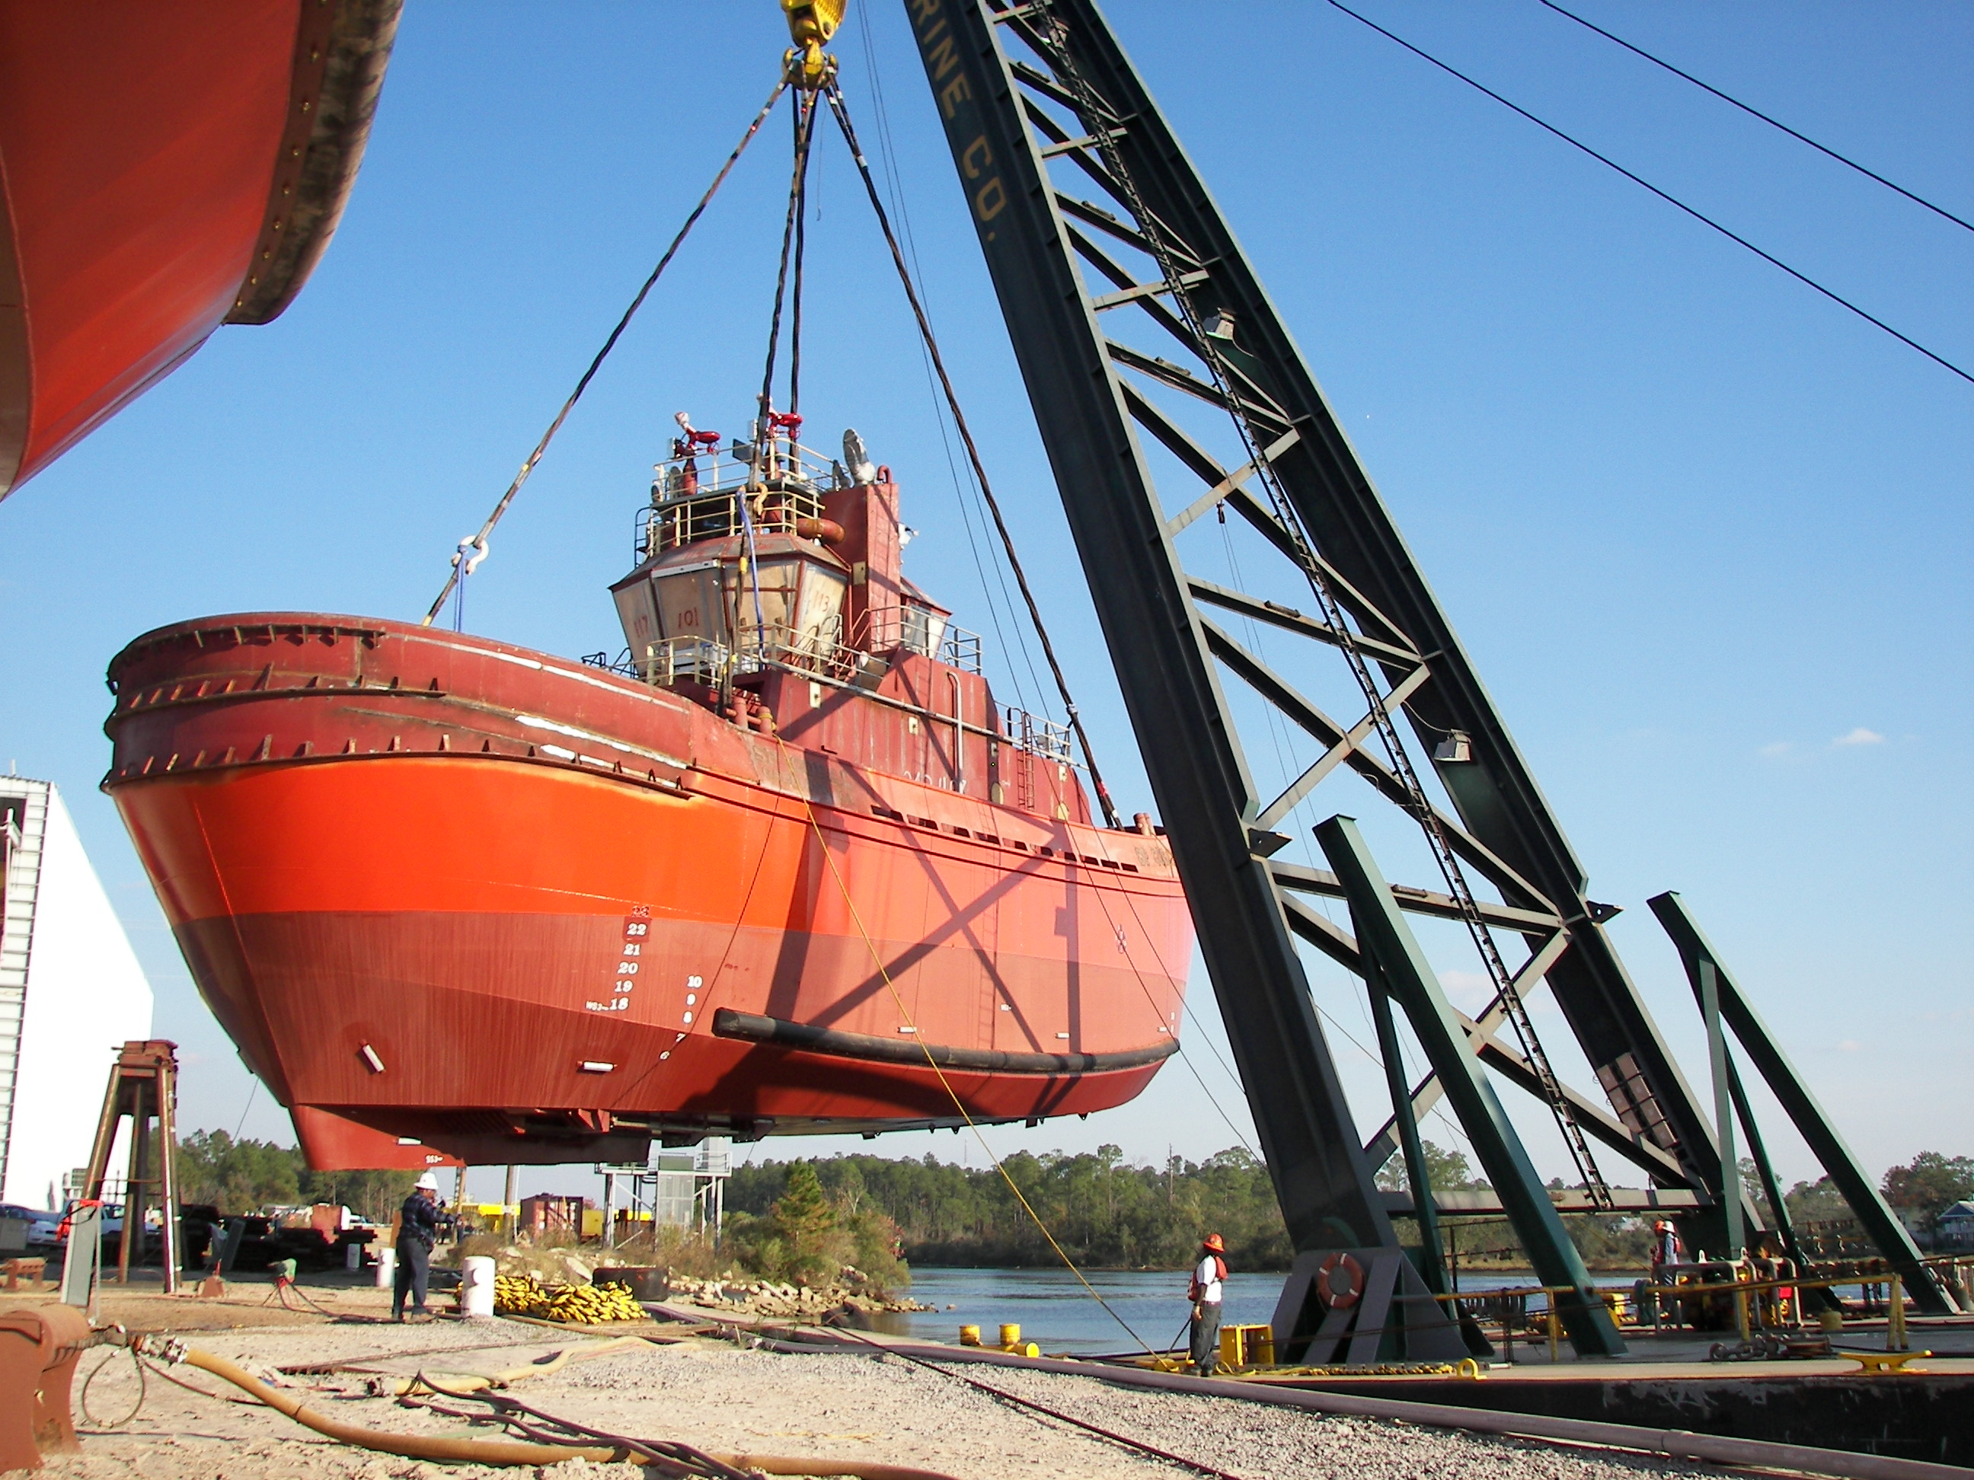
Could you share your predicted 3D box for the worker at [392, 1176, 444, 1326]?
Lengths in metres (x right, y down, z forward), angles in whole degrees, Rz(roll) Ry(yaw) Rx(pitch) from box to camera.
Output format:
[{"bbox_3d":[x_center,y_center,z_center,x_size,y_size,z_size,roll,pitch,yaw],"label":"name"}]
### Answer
[{"bbox_3d":[-7.181,6.402,25.914,0.620,1.820,0.550,4,-14,-14],"label":"worker"}]

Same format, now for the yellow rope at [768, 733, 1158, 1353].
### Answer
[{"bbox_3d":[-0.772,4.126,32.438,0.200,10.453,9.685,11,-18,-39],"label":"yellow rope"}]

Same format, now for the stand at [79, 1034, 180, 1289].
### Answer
[{"bbox_3d":[-16.157,8.008,38.685,1.850,4.625,1.700,4,-14,-14],"label":"stand"}]

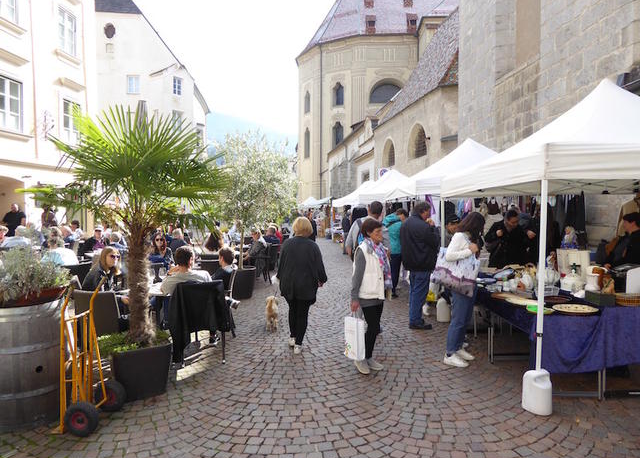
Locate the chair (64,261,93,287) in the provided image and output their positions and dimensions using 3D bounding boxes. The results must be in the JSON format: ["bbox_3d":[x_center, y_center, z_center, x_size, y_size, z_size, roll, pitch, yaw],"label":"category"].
[{"bbox_3d":[-3.534,0.936,6.541,0.580,0.870,0.550,1,2,44],"label":"chair"}]

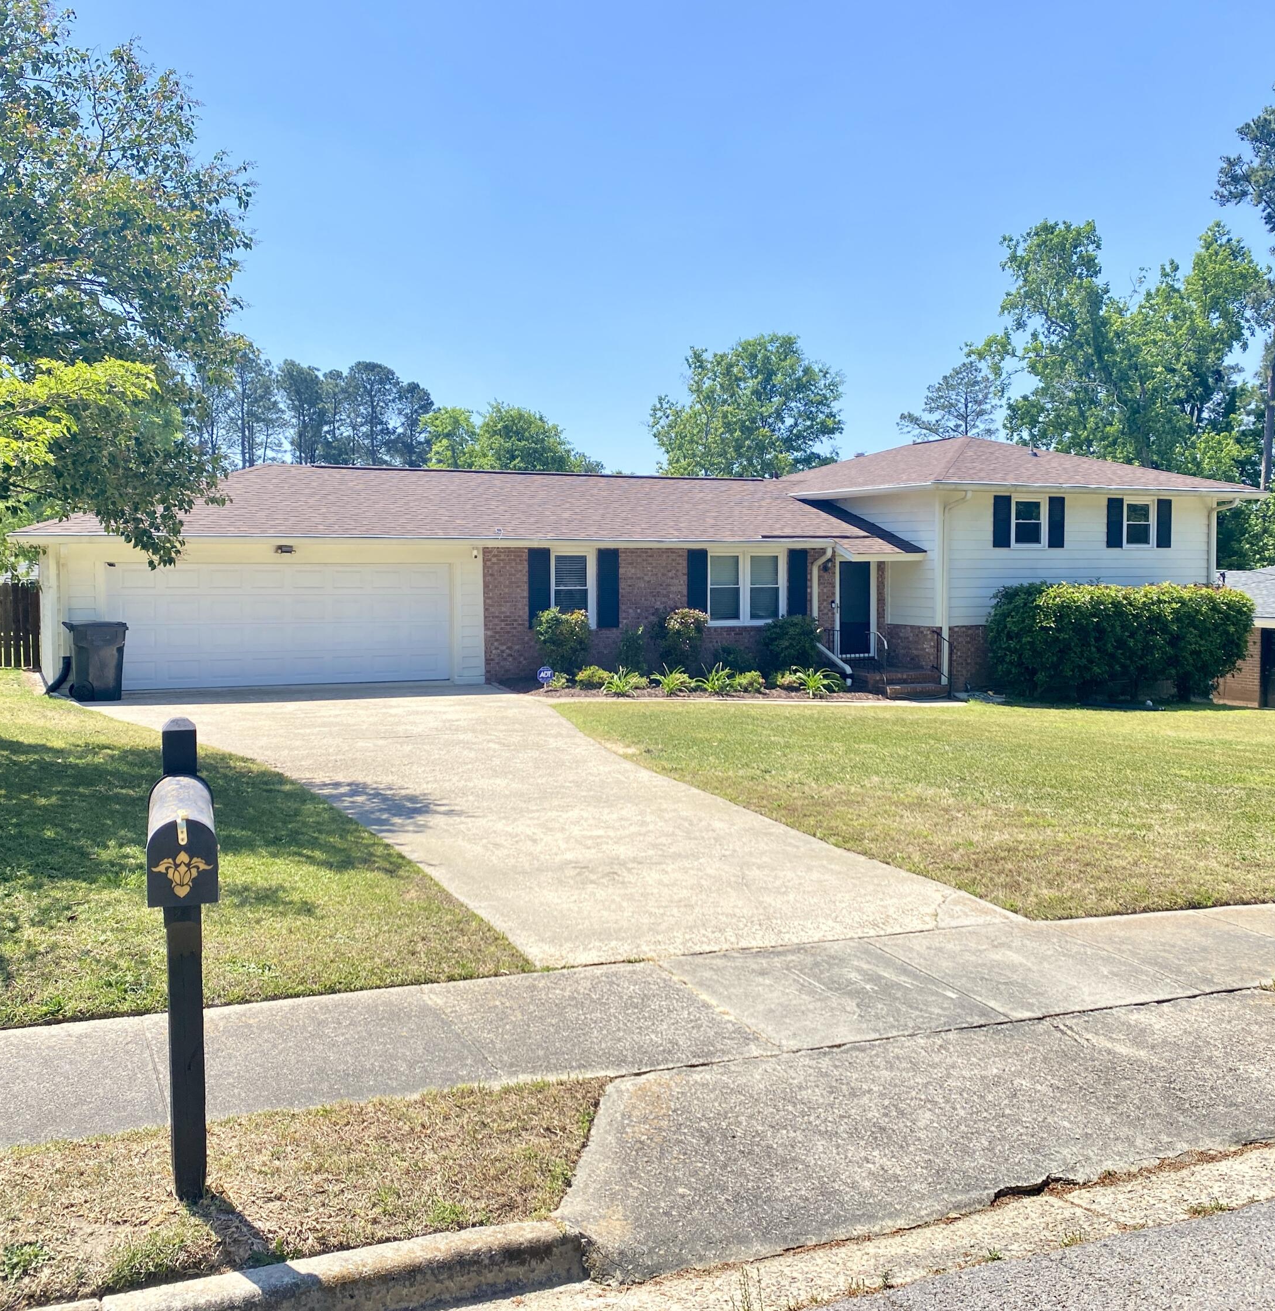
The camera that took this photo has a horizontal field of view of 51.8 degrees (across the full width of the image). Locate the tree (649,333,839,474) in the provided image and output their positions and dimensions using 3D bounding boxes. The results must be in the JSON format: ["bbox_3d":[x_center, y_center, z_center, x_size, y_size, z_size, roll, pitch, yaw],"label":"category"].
[{"bbox_3d":[4.397,-6.997,53.425,7.700,12.002,7.500,0,4,0],"label":"tree"}]

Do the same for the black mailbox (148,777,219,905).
[{"bbox_3d":[-1.136,0.463,3.264,0.168,0.215,0.500,-1,4,-20],"label":"black mailbox"}]

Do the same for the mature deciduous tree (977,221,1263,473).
[{"bbox_3d":[16.483,-7.568,45.522,9.300,14.716,8.500,0,4,0],"label":"mature deciduous tree"}]

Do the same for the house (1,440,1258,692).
[{"bbox_3d":[0.099,-2.088,27.265,23.400,5.400,10.600,-2,4,-23],"label":"house"}]

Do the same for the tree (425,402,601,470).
[{"bbox_3d":[-5.554,-6.152,57.344,7.700,9.716,7.000,0,4,0],"label":"tree"}]

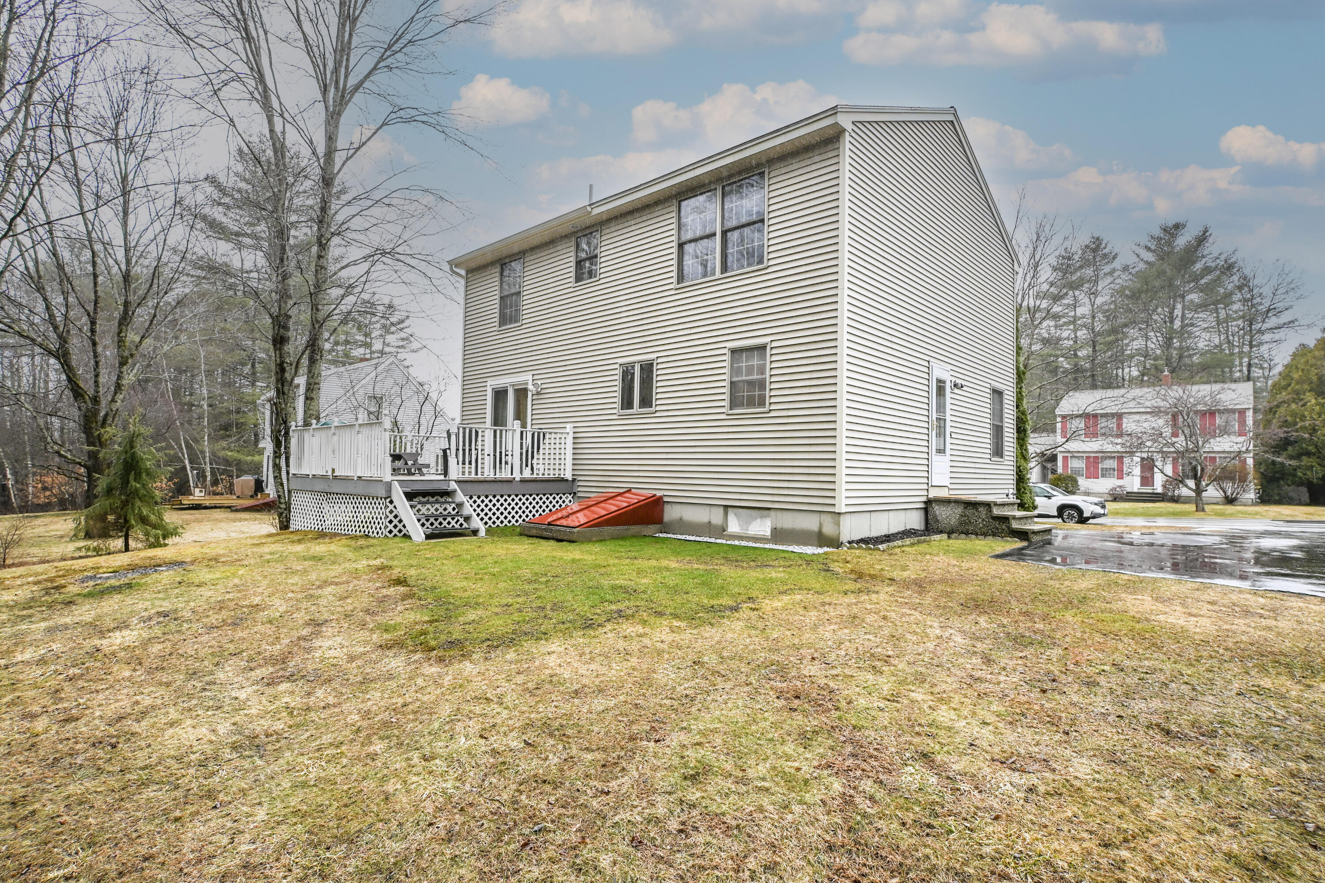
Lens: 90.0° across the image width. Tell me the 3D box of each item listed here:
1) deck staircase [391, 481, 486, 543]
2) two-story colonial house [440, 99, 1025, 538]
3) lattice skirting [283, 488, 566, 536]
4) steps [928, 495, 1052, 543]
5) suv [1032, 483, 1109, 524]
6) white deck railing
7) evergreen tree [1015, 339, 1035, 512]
[{"bbox_3d":[-3.332,1.022,9.932,1.070,0.830,1.030,-1,-4,43],"label":"deck staircase"},{"bbox_3d":[1.596,-2.120,15.188,9.850,7.720,8.560,-1,-4,43],"label":"two-story colonial house"},{"bbox_3d":[-4.382,1.338,12.541,4.070,0.790,3.590,-1,-4,43],"label":"lattice skirting"},{"bbox_3d":[5.377,1.249,10.847,1.580,0.630,1.260,-1,-4,43],"label":"steps"},{"bbox_3d":[15.400,2.470,27.200,4.650,1.730,1.830,-1,-4,43],"label":"suv"},{"bbox_3d":[-4.393,0.224,12.588,4.130,1.040,3.650,-1,-4,43],"label":"white deck railing"},{"bbox_3d":[8.172,-0.340,15.647,1.200,4.500,1.200,-1,-4,43],"label":"evergreen tree"}]

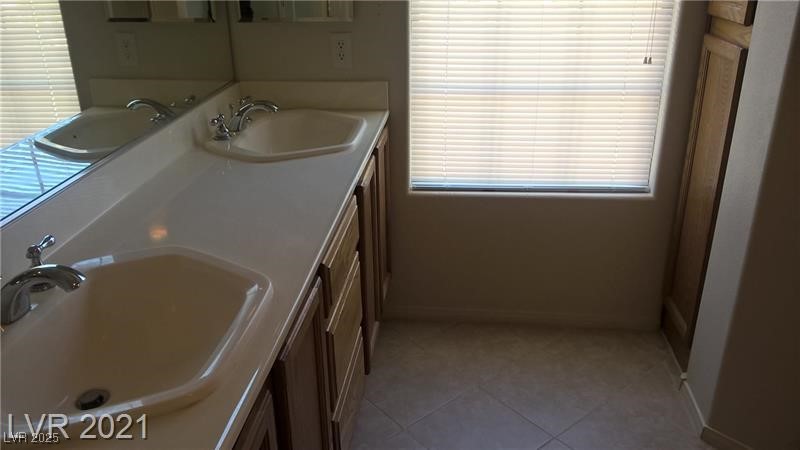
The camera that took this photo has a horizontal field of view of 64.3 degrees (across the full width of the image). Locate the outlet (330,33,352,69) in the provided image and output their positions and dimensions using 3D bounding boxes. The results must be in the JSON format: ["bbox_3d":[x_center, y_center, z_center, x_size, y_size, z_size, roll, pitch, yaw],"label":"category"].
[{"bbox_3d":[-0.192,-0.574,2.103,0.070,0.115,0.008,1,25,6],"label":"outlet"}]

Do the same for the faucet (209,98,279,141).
[{"bbox_3d":[-0.458,-0.336,1.942,0.190,0.092,0.260,1,25,6],"label":"faucet"}]

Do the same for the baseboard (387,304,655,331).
[{"bbox_3d":[0.459,0.356,2.448,1.065,0.068,0.015,1,25,6],"label":"baseboard"}]

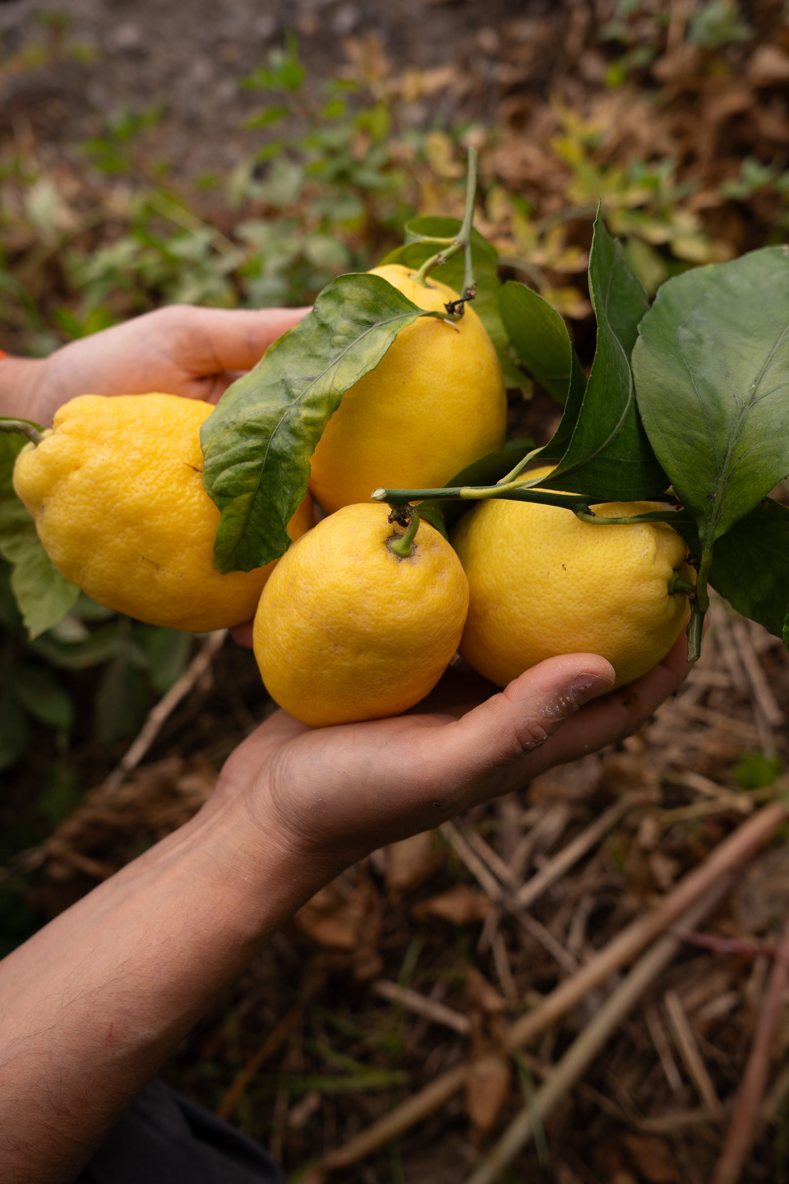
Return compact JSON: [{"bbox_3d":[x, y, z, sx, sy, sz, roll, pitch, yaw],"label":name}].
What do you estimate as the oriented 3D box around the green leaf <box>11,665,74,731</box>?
[{"bbox_3d":[-0.275,0.083,1.130,0.038,0.025,0.065,-31,53,-27],"label":"green leaf"}]

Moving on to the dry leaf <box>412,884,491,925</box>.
[{"bbox_3d":[0.044,0.244,1.130,0.060,0.020,0.028,0,45,0],"label":"dry leaf"}]

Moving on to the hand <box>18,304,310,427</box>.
[{"bbox_3d":[-0.086,-0.086,0.645,0.160,0.080,0.090,6,45,6],"label":"hand"}]

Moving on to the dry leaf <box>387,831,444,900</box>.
[{"bbox_3d":[0.015,0.200,1.070,0.042,0.018,0.060,0,43,0],"label":"dry leaf"}]

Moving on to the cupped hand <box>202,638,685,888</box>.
[{"bbox_3d":[0.018,0.056,0.500,0.162,0.068,0.088,-20,44,-13],"label":"cupped hand"}]

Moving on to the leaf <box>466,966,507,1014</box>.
[{"bbox_3d":[0.069,0.300,1.090,0.022,0.016,0.038,-29,52,-26],"label":"leaf"}]

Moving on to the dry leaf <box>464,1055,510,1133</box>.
[{"bbox_3d":[0.065,0.346,1.000,0.033,0.018,0.058,0,43,0],"label":"dry leaf"}]

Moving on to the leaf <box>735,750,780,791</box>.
[{"bbox_3d":[0.281,0.138,1.120,0.036,0.015,0.036,0,43,0],"label":"leaf"}]

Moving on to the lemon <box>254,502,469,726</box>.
[{"bbox_3d":[-0.011,0.008,0.485,0.068,0.083,0.068,16,45,-14],"label":"lemon"}]

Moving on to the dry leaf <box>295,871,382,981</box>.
[{"bbox_3d":[-0.046,0.259,1.120,0.070,0.035,0.075,0,45,0],"label":"dry leaf"}]

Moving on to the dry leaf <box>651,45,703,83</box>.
[{"bbox_3d":[0.351,-0.659,1.800,0.062,0.030,0.065,0,43,0],"label":"dry leaf"}]

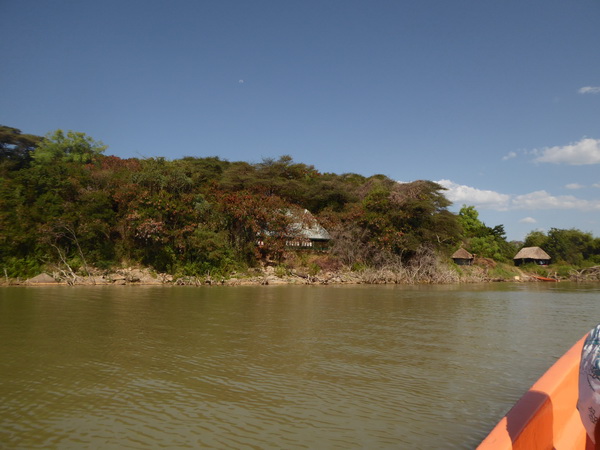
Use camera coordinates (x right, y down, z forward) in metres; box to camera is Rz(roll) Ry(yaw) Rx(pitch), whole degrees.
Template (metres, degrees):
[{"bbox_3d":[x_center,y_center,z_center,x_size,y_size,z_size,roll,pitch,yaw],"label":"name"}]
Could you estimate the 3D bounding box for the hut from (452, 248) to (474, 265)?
[{"bbox_3d":[33.171,6.634,92.000,4.600,3.700,4.600,-2,-7,17],"label":"hut"}]

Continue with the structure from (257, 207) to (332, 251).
[{"bbox_3d":[-1.001,0.910,82.000,13.000,7.600,9.500,0,-7,5],"label":"structure"}]

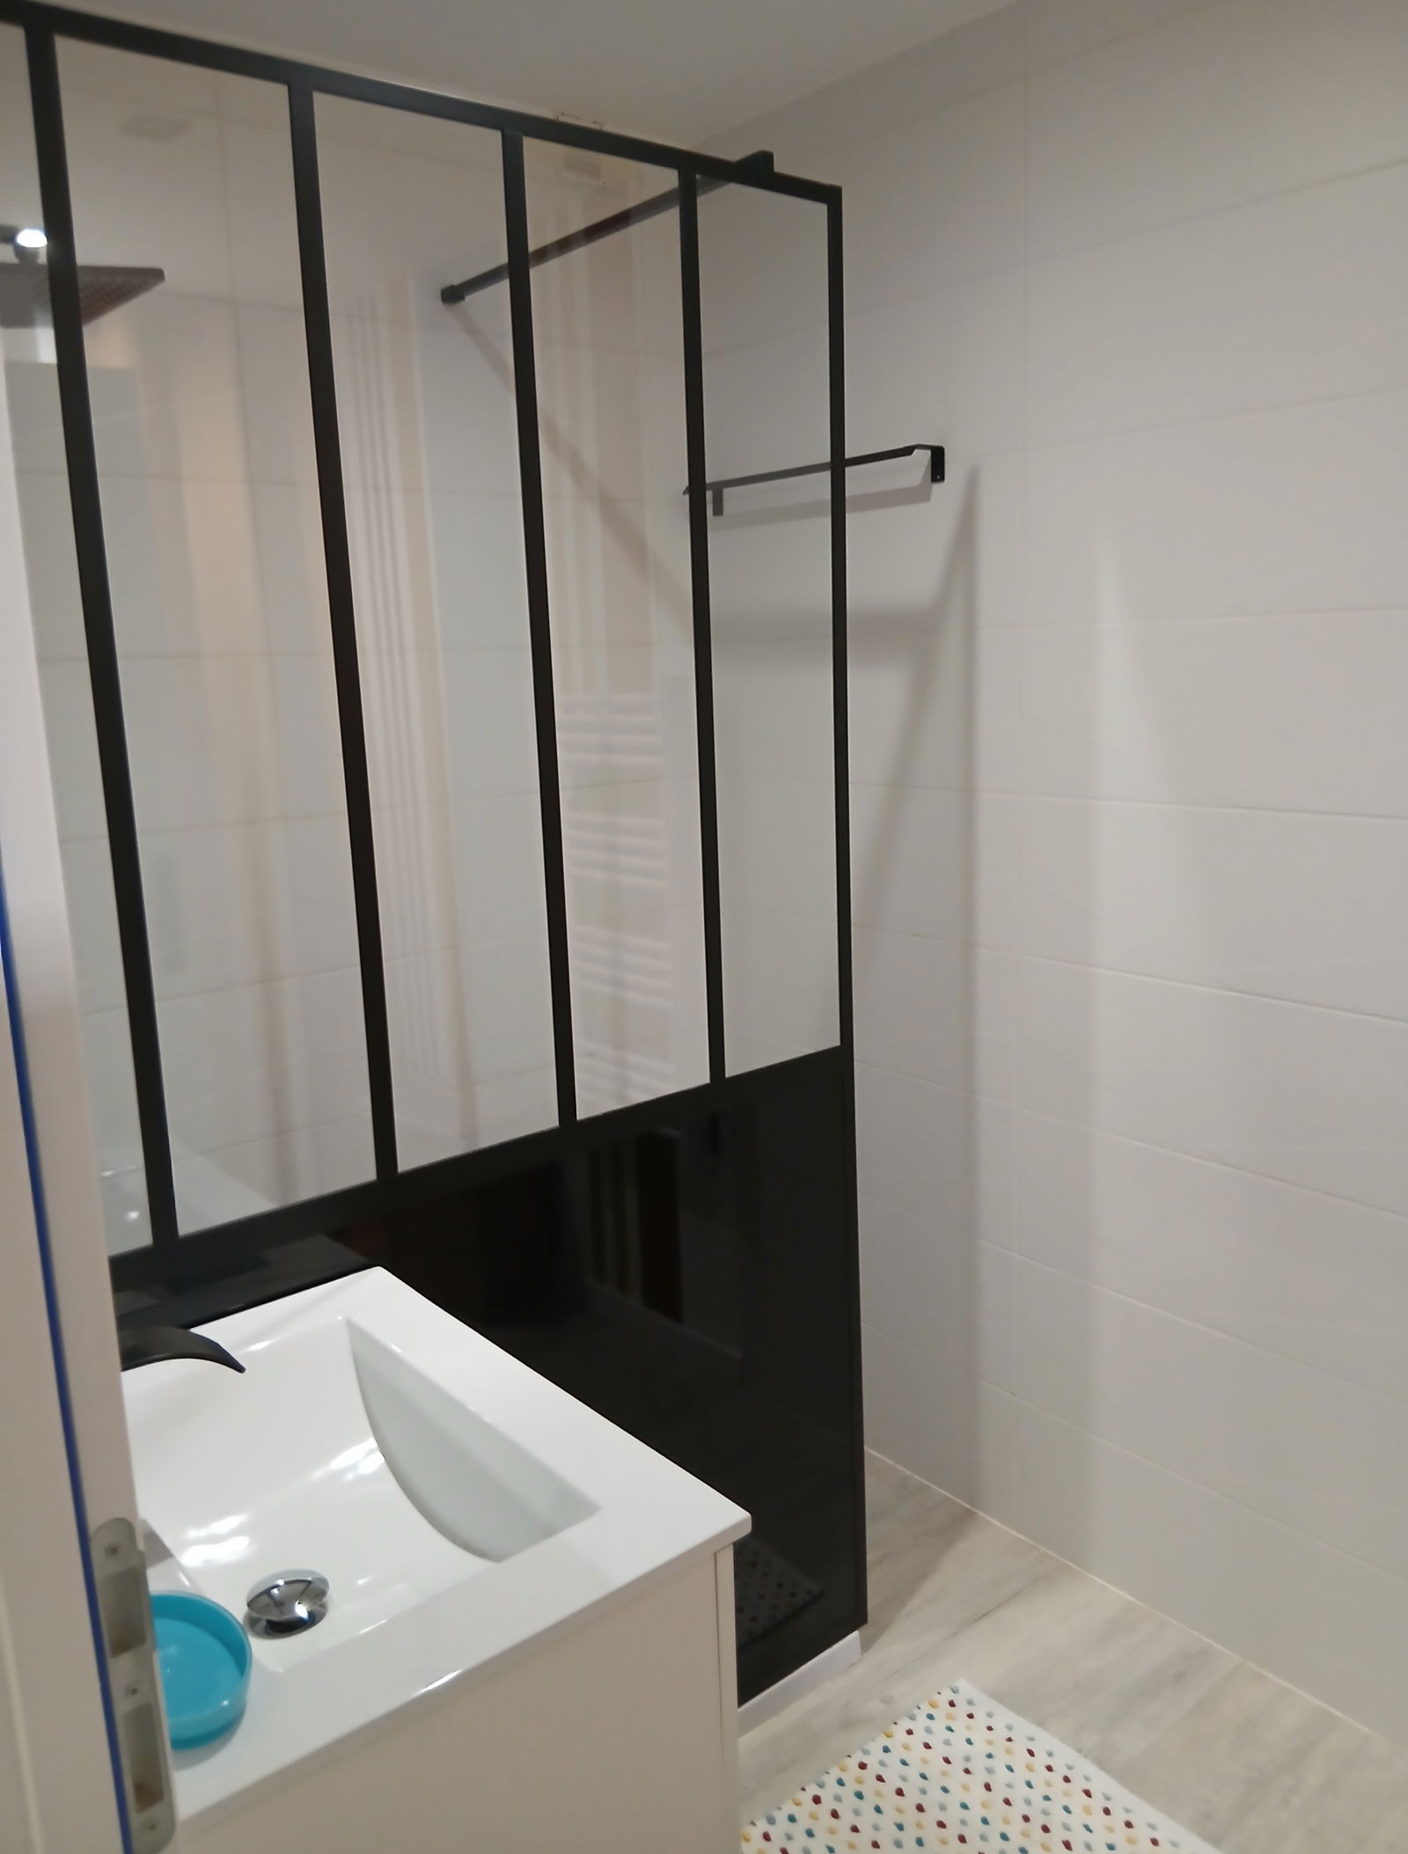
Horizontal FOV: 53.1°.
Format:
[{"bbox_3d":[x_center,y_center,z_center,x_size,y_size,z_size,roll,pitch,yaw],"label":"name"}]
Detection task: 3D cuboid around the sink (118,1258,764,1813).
[{"bbox_3d":[-0.331,0.512,1.156,0.460,0.150,0.605,-11,14,-38],"label":"sink"}]

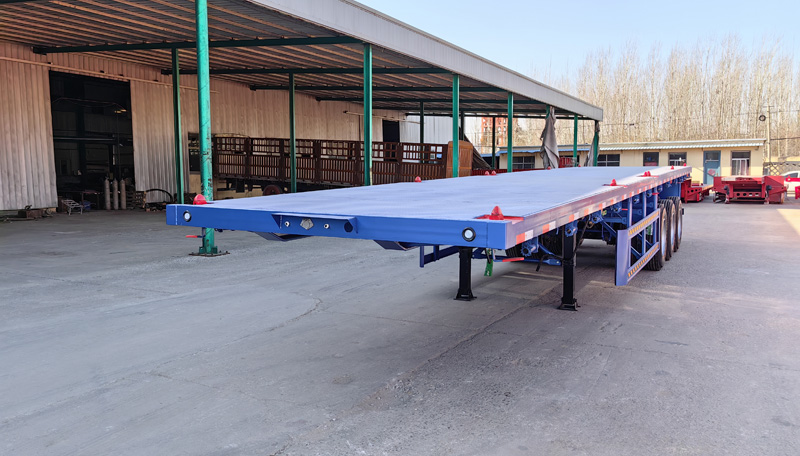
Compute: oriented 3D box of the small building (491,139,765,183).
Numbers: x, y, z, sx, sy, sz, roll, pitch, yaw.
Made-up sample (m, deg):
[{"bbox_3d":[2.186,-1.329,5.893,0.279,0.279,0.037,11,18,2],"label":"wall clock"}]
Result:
[{"bbox_3d":[14.405,-3.865,40.522,15.871,3.080,5.000,3,6,29],"label":"small building"}]

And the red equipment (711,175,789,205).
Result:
[{"bbox_3d":[16.423,-1.881,29.411,2.716,1.208,6.000,3,6,29],"label":"red equipment"}]

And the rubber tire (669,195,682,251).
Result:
[{"bbox_3d":[5.180,-0.069,11.913,0.300,1.042,1.042,3,6,29],"label":"rubber tire"}]

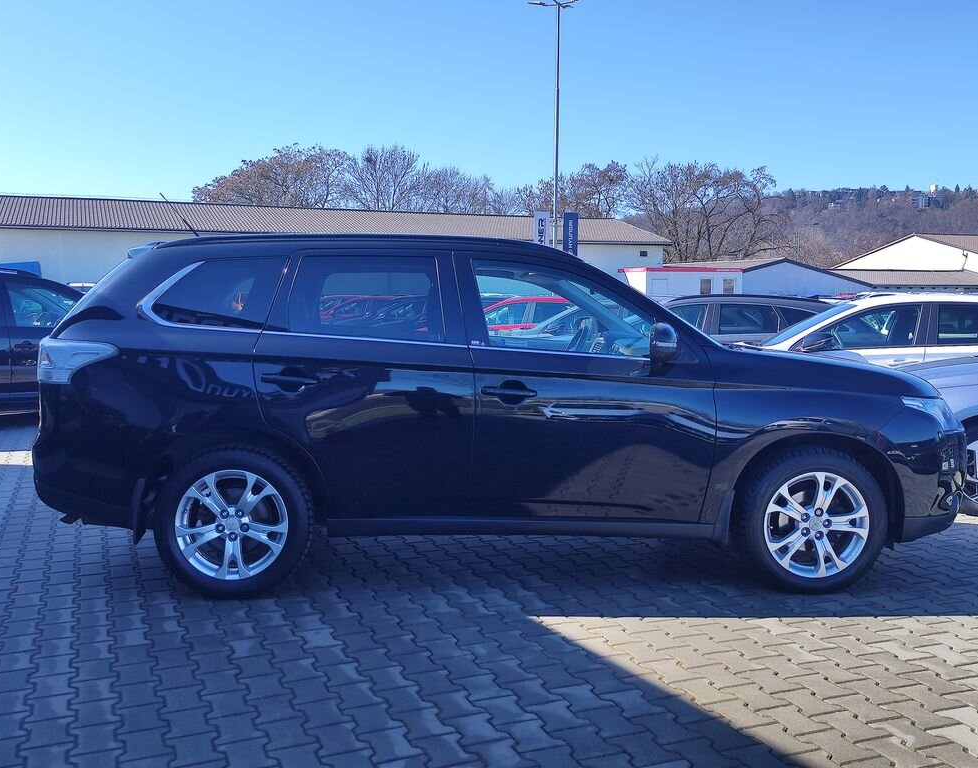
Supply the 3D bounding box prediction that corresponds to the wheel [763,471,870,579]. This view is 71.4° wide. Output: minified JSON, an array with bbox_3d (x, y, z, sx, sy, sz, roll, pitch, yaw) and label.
[{"bbox_3d":[1.509,0.641,3.223,0.490,0.490,0.200,0,6,-1],"label":"wheel"}]

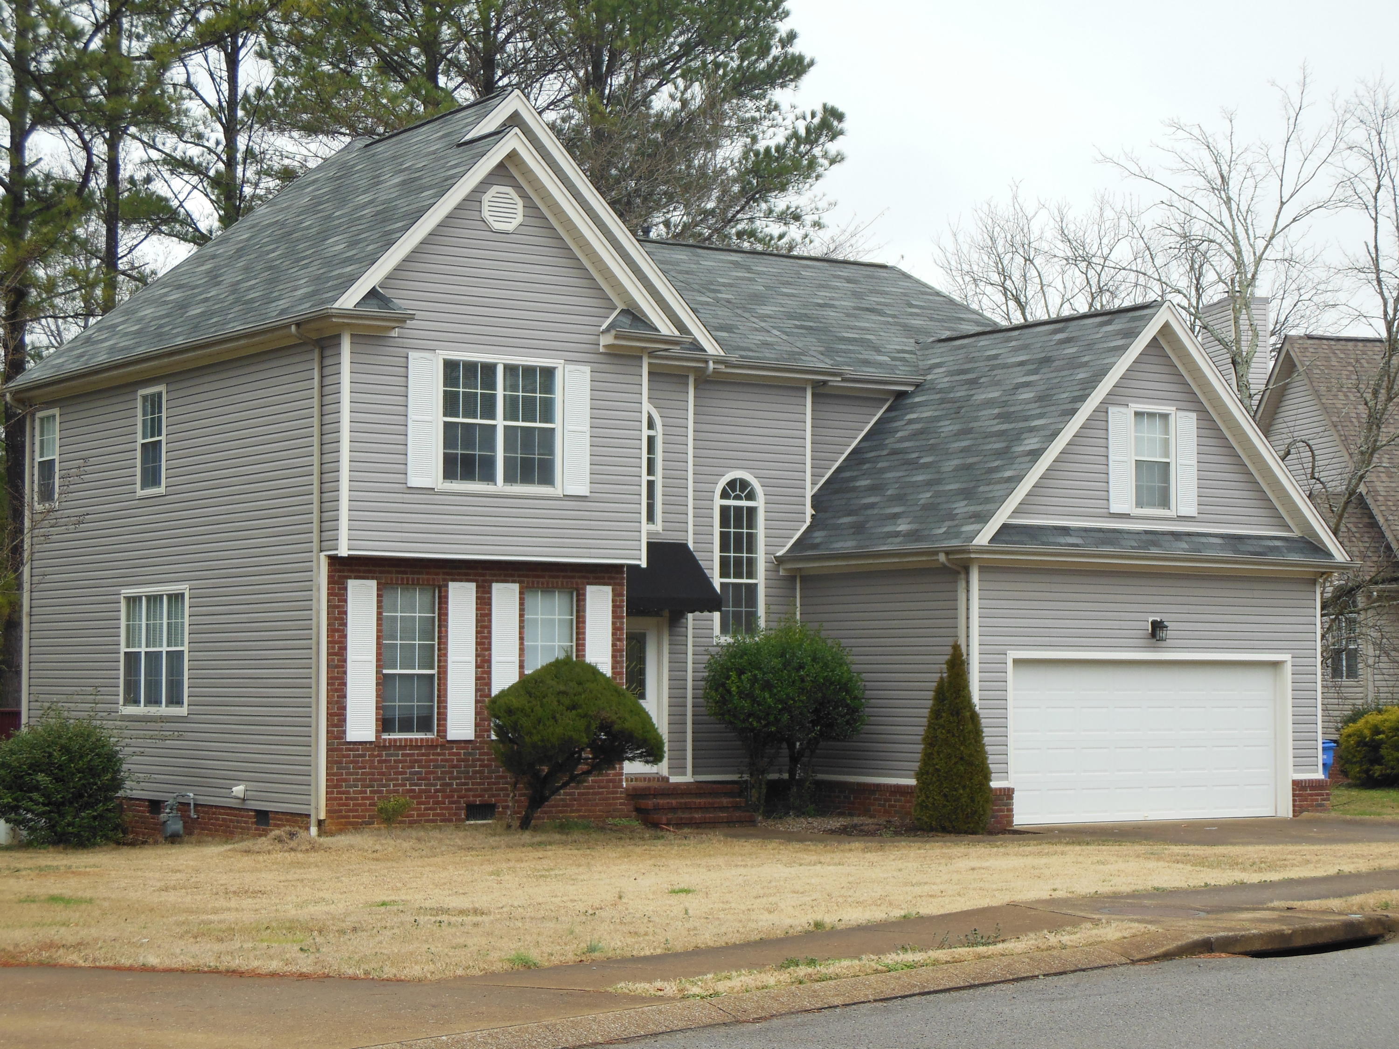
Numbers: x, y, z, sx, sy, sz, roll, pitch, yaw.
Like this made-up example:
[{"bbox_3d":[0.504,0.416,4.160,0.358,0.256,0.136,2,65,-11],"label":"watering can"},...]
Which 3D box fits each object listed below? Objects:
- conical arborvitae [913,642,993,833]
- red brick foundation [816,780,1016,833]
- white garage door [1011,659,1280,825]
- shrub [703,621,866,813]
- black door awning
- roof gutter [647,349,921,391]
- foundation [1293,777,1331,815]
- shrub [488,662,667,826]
[{"bbox_3d":[3.133,2.644,33.096,0.990,2.373,0.990,0,-3,0],"label":"conical arborvitae"},{"bbox_3d":[2.726,3.653,34.958,0.763,0.542,3.414,2,-4,-35],"label":"red brick foundation"},{"bbox_3d":[5.937,2.884,35.511,4.889,2.139,0.070,2,-4,-35],"label":"white garage door"},{"bbox_3d":[1.108,2.522,34.879,2.115,2.515,2.115,0,-3,0],"label":"shrub"},{"bbox_3d":[-0.521,0.661,34.400,1.506,0.914,0.833,2,-4,-35],"label":"black door awning"},{"bbox_3d":[1.149,-2.090,35.874,5.472,0.161,0.753,2,-4,-35],"label":"roof gutter"},{"bbox_3d":[8.379,3.792,37.081,0.773,0.522,0.432,2,-4,-35],"label":"foundation"},{"bbox_3d":[-1.473,2.602,31.676,2.077,2.051,2.077,0,-3,0],"label":"shrub"}]

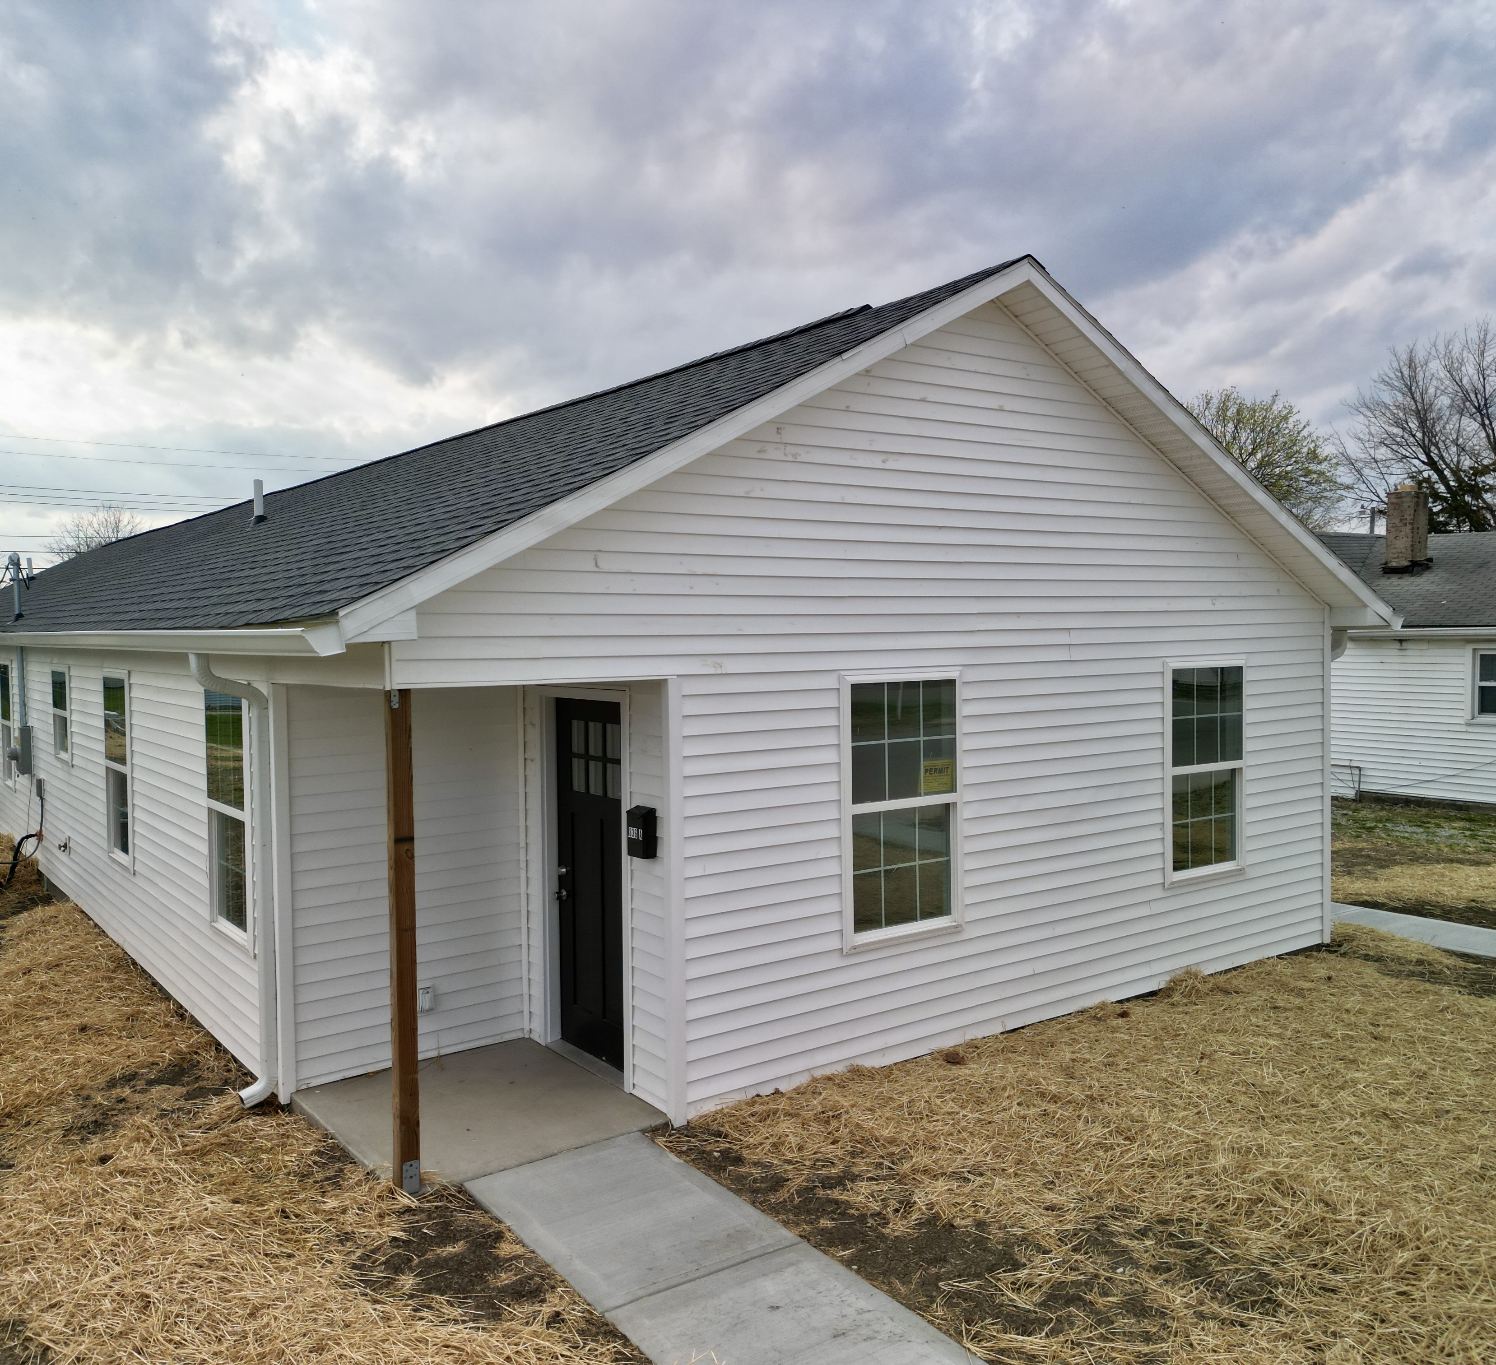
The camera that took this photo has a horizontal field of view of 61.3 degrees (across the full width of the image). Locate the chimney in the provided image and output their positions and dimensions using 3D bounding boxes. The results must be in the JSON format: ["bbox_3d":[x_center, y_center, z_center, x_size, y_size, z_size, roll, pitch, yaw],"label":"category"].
[{"bbox_3d":[10.497,-2.446,20.100,0.500,1.380,0.450,-2,3,-36],"label":"chimney"}]

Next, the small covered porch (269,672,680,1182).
[{"bbox_3d":[-1.411,1.083,6.457,1.500,2.200,1.580,-2,3,-36],"label":"small covered porch"}]

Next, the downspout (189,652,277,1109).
[{"bbox_3d":[-2.702,1.023,6.631,0.370,2.420,0.090,-2,3,-36],"label":"downspout"}]

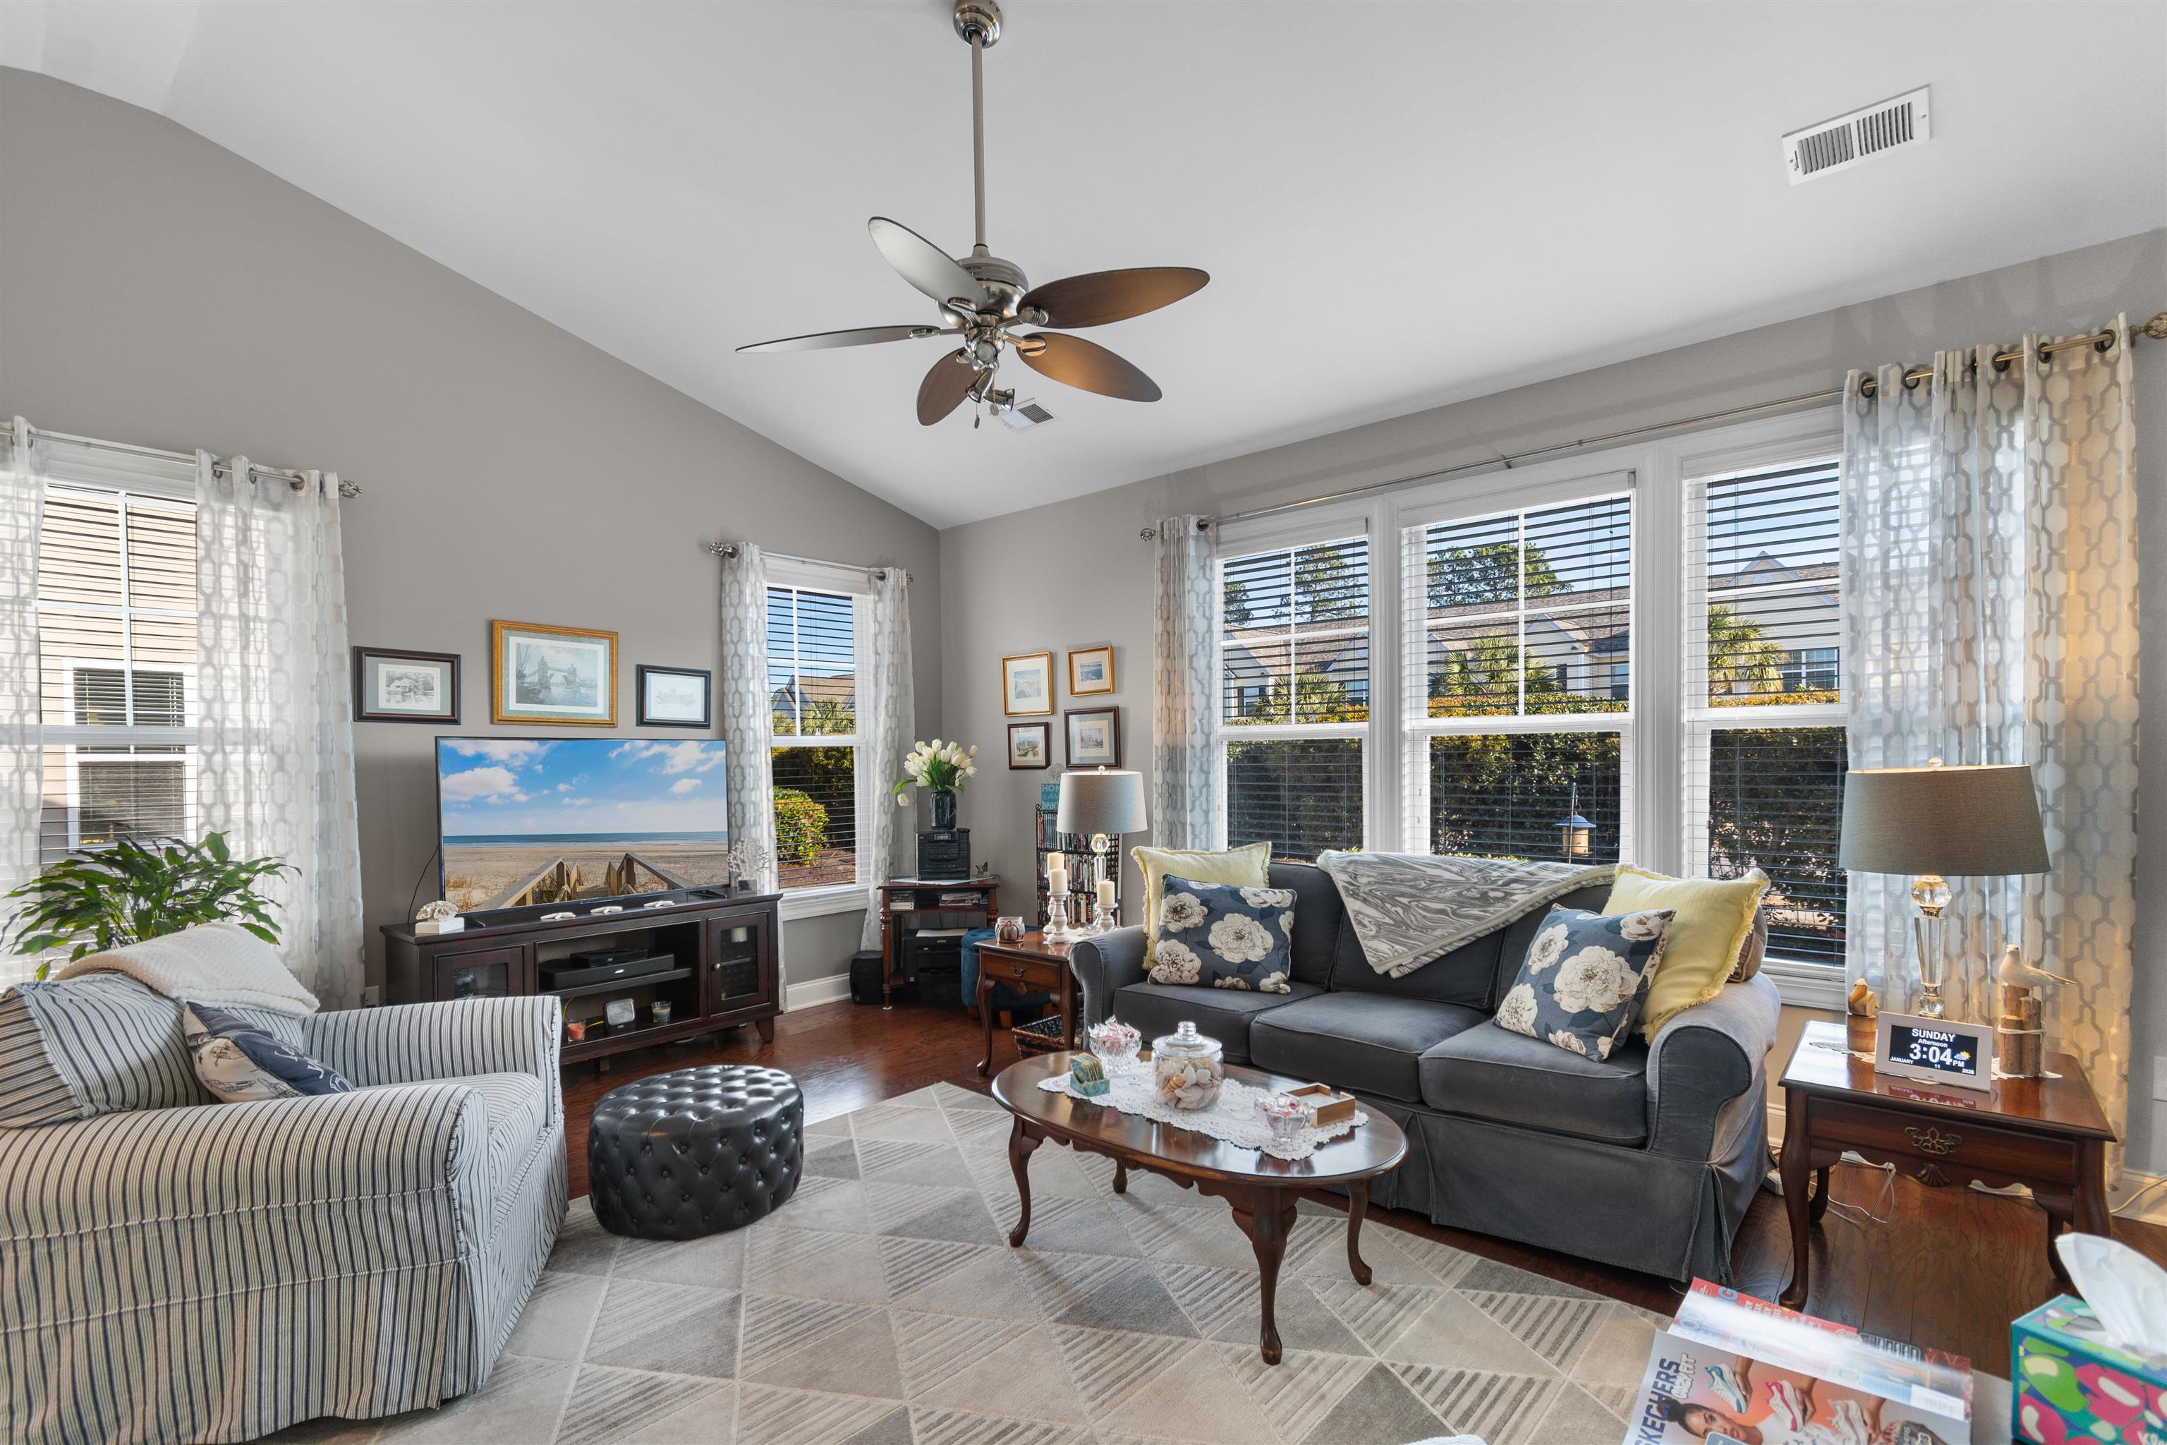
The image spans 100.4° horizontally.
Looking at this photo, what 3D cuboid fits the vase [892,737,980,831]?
[{"bbox_3d":[-0.831,0.343,5.010,0.471,0.512,0.409,0,-2,-4],"label":"vase"}]

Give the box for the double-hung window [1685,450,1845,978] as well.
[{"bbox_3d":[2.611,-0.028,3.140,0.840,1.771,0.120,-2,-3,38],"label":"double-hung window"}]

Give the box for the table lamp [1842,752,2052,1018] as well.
[{"bbox_3d":[2.424,0.512,2.551,0.434,0.819,0.434,-2,-3,41],"label":"table lamp"}]

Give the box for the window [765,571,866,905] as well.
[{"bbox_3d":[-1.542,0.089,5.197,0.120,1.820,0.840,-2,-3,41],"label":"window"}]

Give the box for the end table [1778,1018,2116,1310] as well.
[{"bbox_3d":[2.106,1.133,2.237,0.540,0.555,0.690,-1,-1,40],"label":"end table"}]

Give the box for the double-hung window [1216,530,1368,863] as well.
[{"bbox_3d":[0.975,0.030,4.434,0.861,1.771,0.120,-2,-3,38],"label":"double-hung window"}]

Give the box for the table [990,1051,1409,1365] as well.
[{"bbox_3d":[0.285,1.270,2.501,1.190,0.437,0.728,-2,-3,35],"label":"table"}]

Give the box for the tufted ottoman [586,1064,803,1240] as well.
[{"bbox_3d":[-1.173,1.297,2.764,0.590,0.345,0.590,-1,-1,0],"label":"tufted ottoman"}]

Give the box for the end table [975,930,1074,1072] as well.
[{"bbox_3d":[-0.028,1.231,3.986,0.553,0.546,0.696,-2,-3,41],"label":"end table"}]

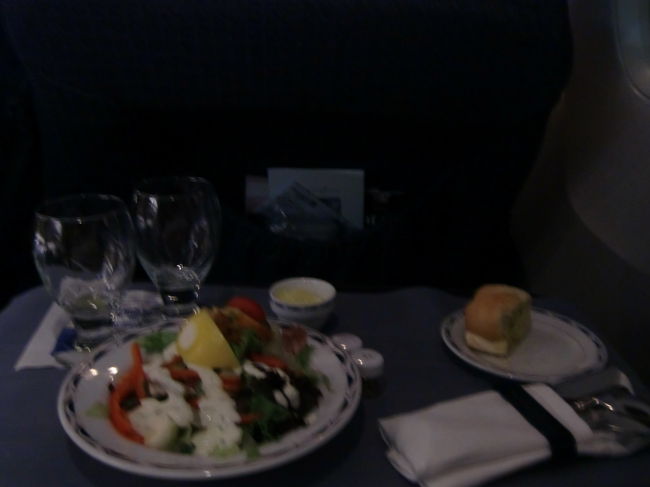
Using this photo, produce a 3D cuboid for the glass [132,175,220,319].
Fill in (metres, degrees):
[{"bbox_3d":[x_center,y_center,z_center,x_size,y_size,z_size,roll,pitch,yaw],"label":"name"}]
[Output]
[{"bbox_3d":[-0.140,0.006,0.608,0.082,0.123,0.082,1,19,0],"label":"glass"}]

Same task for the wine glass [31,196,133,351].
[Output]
[{"bbox_3d":[-0.202,0.027,0.544,0.082,0.123,0.082,1,19,0],"label":"wine glass"}]

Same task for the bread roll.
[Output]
[{"bbox_3d":[0.152,0.064,0.551,0.041,0.044,0.050,16,24,36],"label":"bread roll"}]

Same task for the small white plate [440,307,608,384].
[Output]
[{"bbox_3d":[0.168,0.090,0.547,0.141,0.018,0.141,1,19,0],"label":"small white plate"}]

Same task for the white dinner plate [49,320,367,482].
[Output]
[{"bbox_3d":[-0.080,0.110,0.466,0.212,0.024,0.212,1,19,0],"label":"white dinner plate"}]

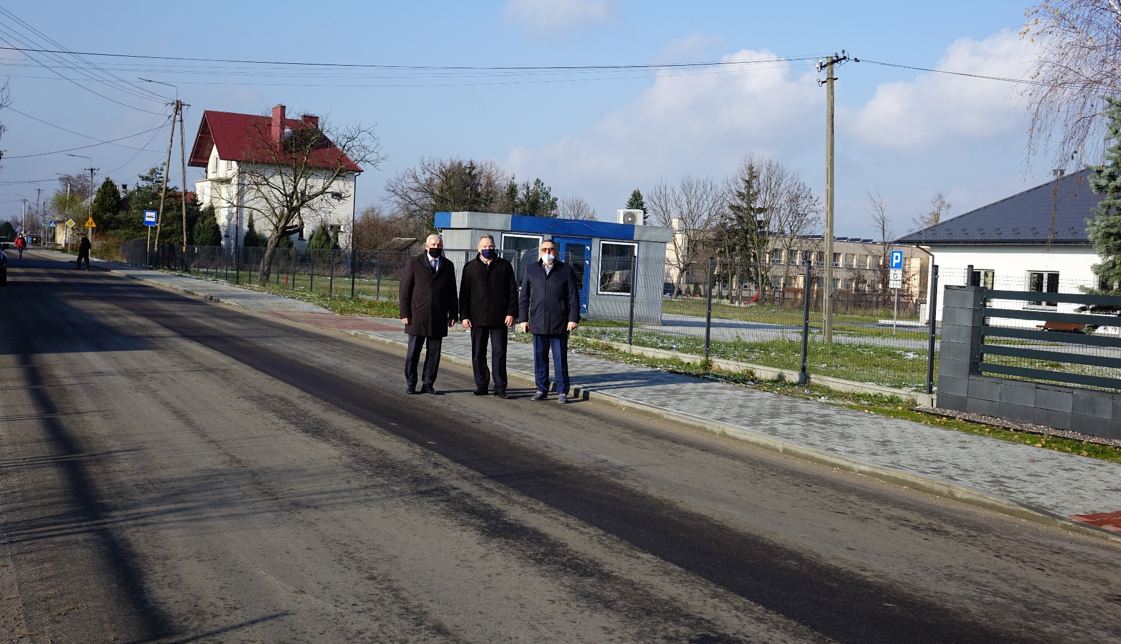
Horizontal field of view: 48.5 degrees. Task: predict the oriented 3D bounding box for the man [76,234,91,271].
[{"bbox_3d":[-23.145,-3.374,60.500,0.650,1.740,0.550,3,3,9],"label":"man"}]

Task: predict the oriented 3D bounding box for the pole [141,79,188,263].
[{"bbox_3d":[-20.321,-7.539,64.000,2.700,9.900,1.600,2,3,-26],"label":"pole"}]

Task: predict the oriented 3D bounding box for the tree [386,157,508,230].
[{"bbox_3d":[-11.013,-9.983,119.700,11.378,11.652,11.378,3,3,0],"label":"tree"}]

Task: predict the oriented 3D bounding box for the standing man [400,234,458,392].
[{"bbox_3d":[-1.482,-0.098,14.000,0.620,1.770,0.420,3,3,-6],"label":"standing man"}]

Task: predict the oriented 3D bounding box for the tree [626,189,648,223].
[{"bbox_3d":[5.639,-6.098,94.810,3.200,8.060,3.200,3,3,0],"label":"tree"}]

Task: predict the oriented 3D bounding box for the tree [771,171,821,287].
[{"bbox_3d":[16.178,-5.866,86.000,3.600,9.200,3.600,3,3,0],"label":"tree"}]

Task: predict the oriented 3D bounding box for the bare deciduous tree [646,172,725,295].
[{"bbox_3d":[8.329,-5.627,82.812,4.926,8.273,4.926,3,3,0],"label":"bare deciduous tree"}]

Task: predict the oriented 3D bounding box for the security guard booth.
[{"bbox_3d":[-0.227,-1.462,34.907,6.266,2.772,2.444,2,3,-27],"label":"security guard booth"}]

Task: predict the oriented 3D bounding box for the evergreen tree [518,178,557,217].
[{"bbox_3d":[-1.640,-6.312,88.000,3.600,7.800,3.600,3,3,0],"label":"evergreen tree"}]

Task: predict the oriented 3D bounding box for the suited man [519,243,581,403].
[{"bbox_3d":[-0.124,-0.047,14.184,0.660,1.790,0.380,3,3,6],"label":"suited man"}]

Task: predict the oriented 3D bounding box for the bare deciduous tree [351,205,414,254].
[{"bbox_3d":[-11.336,-5.148,80.000,4.000,4.800,4.000,3,3,0],"label":"bare deciduous tree"}]

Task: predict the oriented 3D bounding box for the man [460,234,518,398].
[{"bbox_3d":[-0.800,-0.074,13.950,0.620,1.800,0.420,3,3,-5],"label":"man"}]

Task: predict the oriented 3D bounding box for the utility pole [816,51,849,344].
[{"bbox_3d":[6.530,-3.017,30.000,0.350,7.100,1.300,-2,3,-25],"label":"utility pole"}]

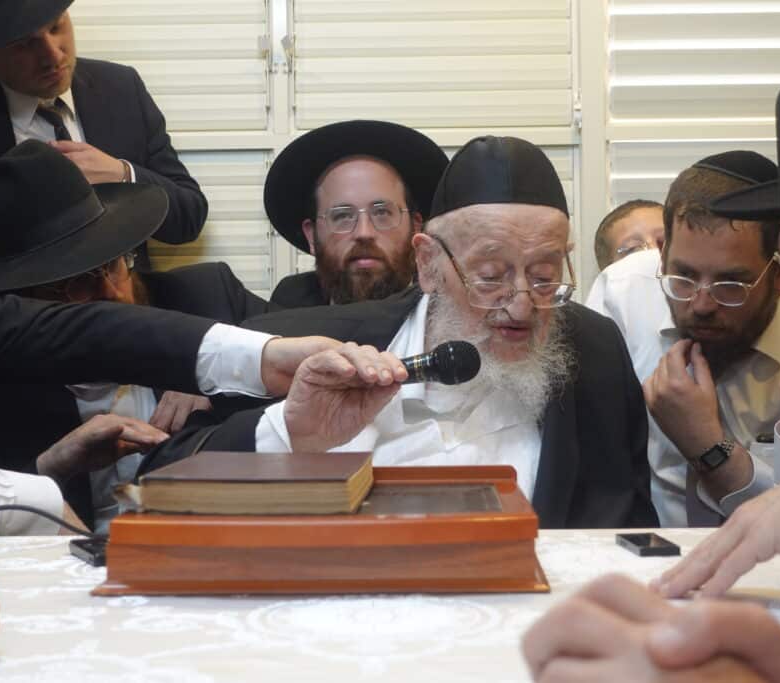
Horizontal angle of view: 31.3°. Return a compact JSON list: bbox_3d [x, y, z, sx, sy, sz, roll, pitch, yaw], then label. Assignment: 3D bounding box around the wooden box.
[{"bbox_3d":[-0.057,0.185,1.437,0.417,0.088,0.335,-1,0,2],"label":"wooden box"}]

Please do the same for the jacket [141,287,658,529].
[{"bbox_3d":[0.010,0.220,1.770,0.660,0.600,0.400,-1,0,-3],"label":"jacket"}]

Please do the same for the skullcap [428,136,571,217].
[{"bbox_3d":[0.129,-0.193,1.660,0.168,0.105,0.185,0,-4,-18],"label":"skullcap"}]

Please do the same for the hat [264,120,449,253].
[{"bbox_3d":[-0.053,-0.277,2.270,0.300,0.135,0.330,-1,-41,-3],"label":"hat"}]

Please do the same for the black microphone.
[{"bbox_3d":[0.018,0.034,1.605,0.180,0.051,0.051,-11,1,-7],"label":"black microphone"}]

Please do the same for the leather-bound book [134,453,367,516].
[{"bbox_3d":[-0.126,0.145,1.440,0.198,0.037,0.270,-1,0,4],"label":"leather-bound book"}]

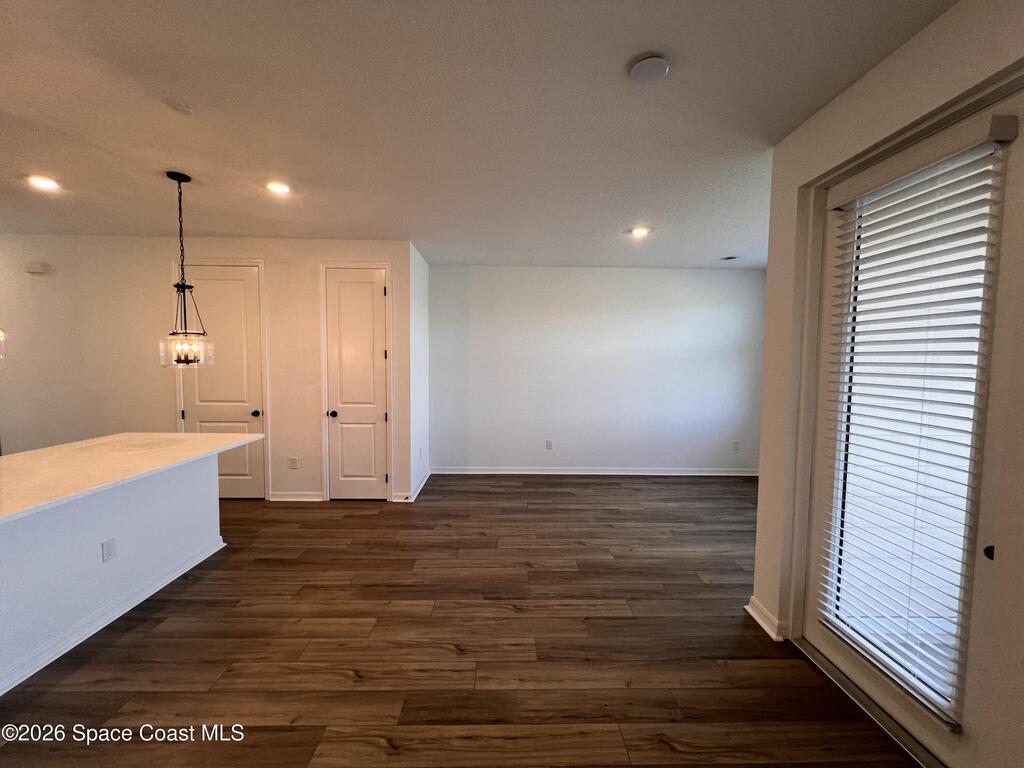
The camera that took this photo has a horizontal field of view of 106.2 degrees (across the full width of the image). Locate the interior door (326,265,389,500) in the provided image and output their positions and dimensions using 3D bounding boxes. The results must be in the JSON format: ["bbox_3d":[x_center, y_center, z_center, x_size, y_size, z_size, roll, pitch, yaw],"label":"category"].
[{"bbox_3d":[-1.632,0.024,4.086,0.610,2.440,0.055,0,3,-2],"label":"interior door"}]

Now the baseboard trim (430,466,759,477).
[{"bbox_3d":[1.143,1.171,5.163,4.450,0.105,0.022,0,3,-2],"label":"baseboard trim"}]

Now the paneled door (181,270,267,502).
[{"bbox_3d":[-3.030,0.011,4.048,0.810,2.440,0.055,0,3,-2],"label":"paneled door"}]

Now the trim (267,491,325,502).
[{"bbox_3d":[-2.307,1.200,4.113,0.555,0.105,0.022,0,3,-2],"label":"trim"}]

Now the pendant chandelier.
[{"bbox_3d":[-2.260,-0.764,2.647,0.290,1.300,0.290,0,3,-2],"label":"pendant chandelier"}]

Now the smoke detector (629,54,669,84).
[{"bbox_3d":[0.569,-1.315,1.596,0.145,0.040,0.145,1,3,-1],"label":"smoke detector"}]

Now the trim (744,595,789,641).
[{"bbox_3d":[1.463,1.339,2.231,0.055,0.105,0.290,0,3,-2],"label":"trim"}]

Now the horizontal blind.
[{"bbox_3d":[1.567,0.166,1.582,0.075,2.040,0.580,0,3,-2],"label":"horizontal blind"}]

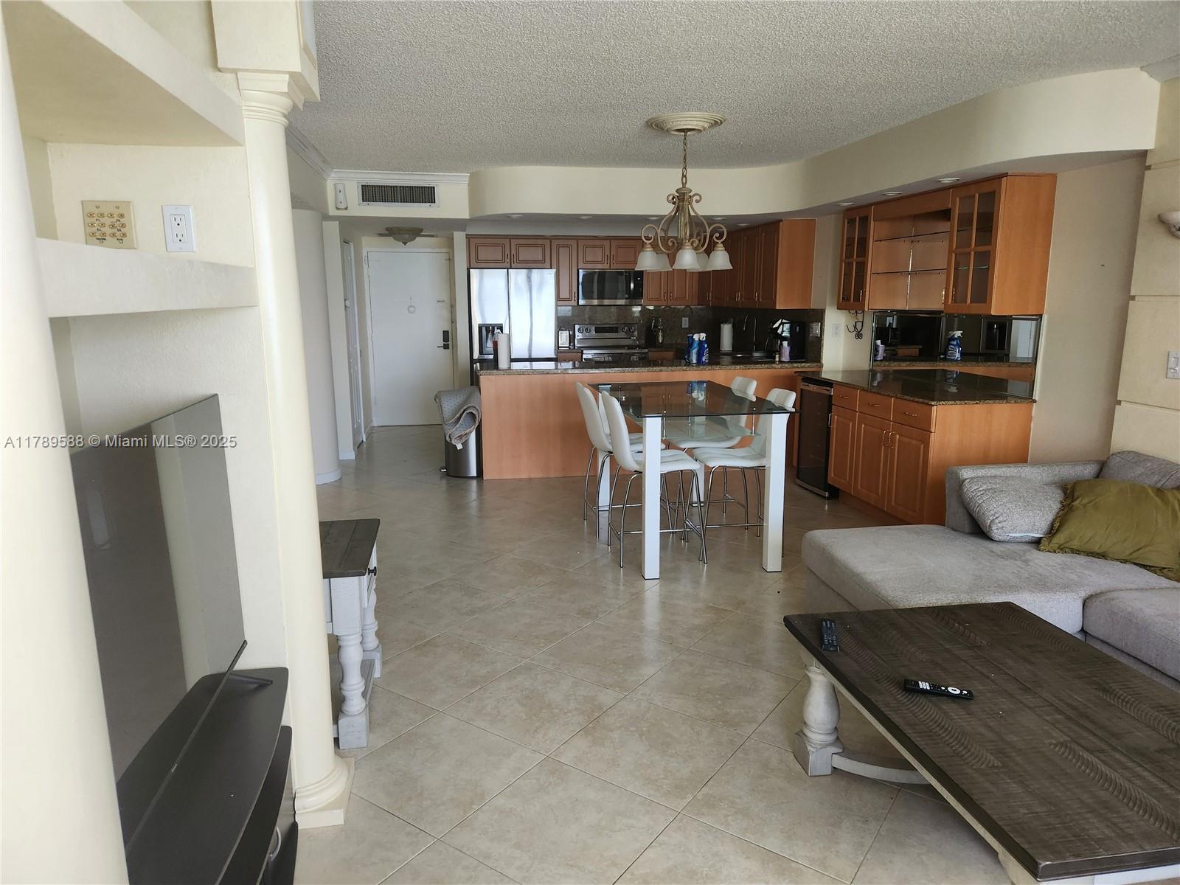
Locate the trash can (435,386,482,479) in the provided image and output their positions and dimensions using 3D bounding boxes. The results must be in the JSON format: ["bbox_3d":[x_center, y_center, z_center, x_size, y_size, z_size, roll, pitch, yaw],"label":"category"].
[{"bbox_3d":[-1.126,-0.086,6.745,0.350,0.720,0.400,-2,11,-10],"label":"trash can"}]

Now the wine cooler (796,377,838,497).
[{"bbox_3d":[1.990,-0.047,6.049,0.560,0.855,0.540,-2,11,-11],"label":"wine cooler"}]

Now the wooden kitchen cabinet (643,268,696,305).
[{"bbox_3d":[0.905,-2.001,9.231,0.631,0.758,0.330,-2,11,-11],"label":"wooden kitchen cabinet"}]

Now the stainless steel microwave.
[{"bbox_3d":[0.218,-1.833,9.304,0.764,0.395,0.400,-2,11,-10],"label":"stainless steel microwave"}]

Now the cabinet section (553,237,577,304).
[{"bbox_3d":[-0.307,-1.964,9.048,0.282,0.739,0.330,-2,11,-10],"label":"cabinet section"}]

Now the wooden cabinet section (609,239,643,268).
[{"bbox_3d":[0.391,-2.184,9.134,0.384,0.334,0.330,-2,11,-10],"label":"wooden cabinet section"}]

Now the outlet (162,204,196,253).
[{"bbox_3d":[-1.044,-0.543,1.992,0.071,0.115,0.010,-2,11,-11],"label":"outlet"}]

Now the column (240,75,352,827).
[{"bbox_3d":[-0.817,0.085,2.216,0.144,2.037,0.287,-2,11,-11],"label":"column"}]

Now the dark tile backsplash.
[{"bbox_3d":[0.844,-1.179,8.258,2.020,0.480,2.880,-2,11,-10],"label":"dark tile backsplash"}]

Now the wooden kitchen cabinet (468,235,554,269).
[{"bbox_3d":[-0.920,-2.136,8.851,0.925,0.353,0.340,-2,11,-11],"label":"wooden kitchen cabinet"}]

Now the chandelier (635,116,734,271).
[{"bbox_3d":[0.549,-1.439,4.602,0.600,0.835,0.600,-2,11,-10],"label":"chandelier"}]

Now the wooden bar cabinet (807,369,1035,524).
[{"bbox_3d":[2.192,0.023,5.626,0.705,0.905,1.780,-2,11,-10],"label":"wooden bar cabinet"}]

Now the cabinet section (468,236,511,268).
[{"bbox_3d":[-1.139,-2.135,8.865,0.468,0.334,0.330,-2,11,-10],"label":"cabinet section"}]

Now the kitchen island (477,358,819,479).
[{"bbox_3d":[0.525,-0.249,7.063,3.020,0.915,0.700,-2,11,-10],"label":"kitchen island"}]

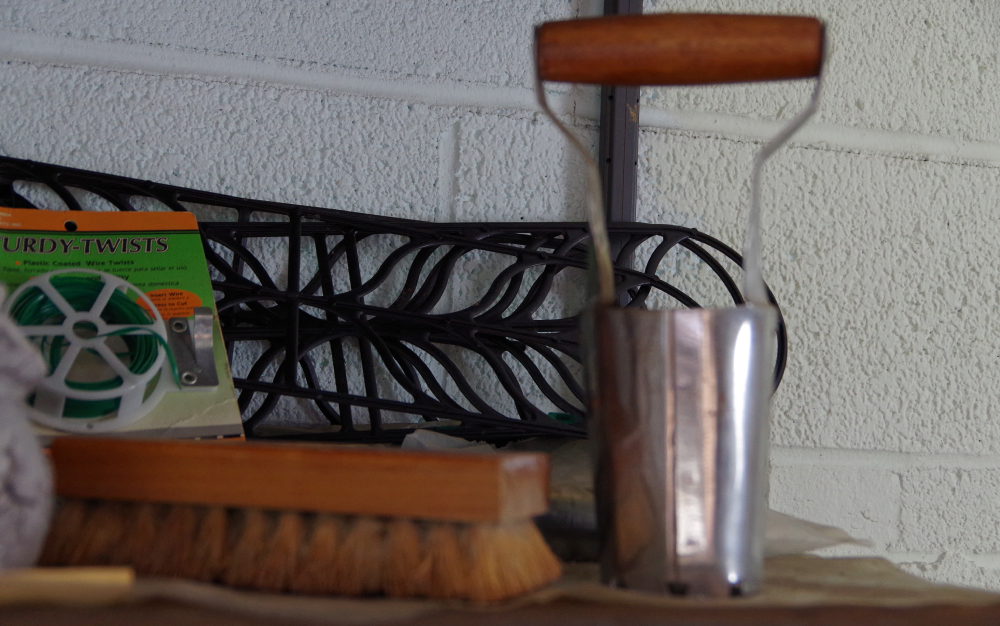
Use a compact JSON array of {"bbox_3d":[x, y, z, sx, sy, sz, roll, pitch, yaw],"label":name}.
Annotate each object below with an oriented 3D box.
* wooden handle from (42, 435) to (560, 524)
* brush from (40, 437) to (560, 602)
[{"bbox_3d":[-0.084,0.064,0.666,0.206,0.024,0.045,0,-2,25],"label":"wooden handle"},{"bbox_3d":[-0.084,0.079,0.666,0.212,0.053,0.057,0,-2,25],"label":"brush"}]

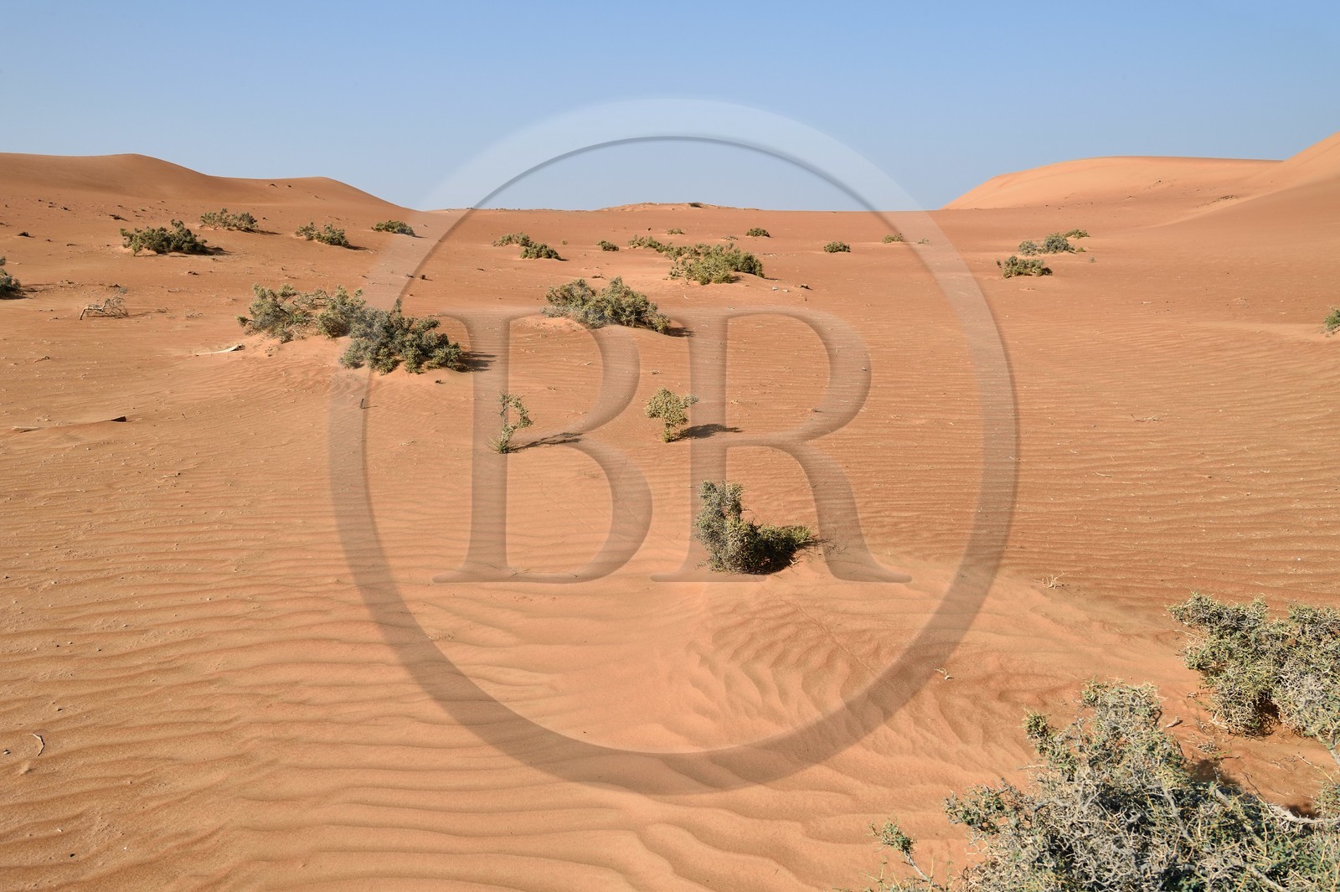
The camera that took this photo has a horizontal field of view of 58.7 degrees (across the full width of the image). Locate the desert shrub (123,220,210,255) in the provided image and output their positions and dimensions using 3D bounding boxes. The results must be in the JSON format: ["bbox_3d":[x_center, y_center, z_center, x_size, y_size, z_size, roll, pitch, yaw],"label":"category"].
[{"bbox_3d":[-13.989,-5.773,33.000,2.390,0.910,1.910,-5,12,-22],"label":"desert shrub"}]

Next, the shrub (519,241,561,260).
[{"bbox_3d":[-3.856,-5.820,35.500,1.210,0.530,0.970,-1,11,-6],"label":"shrub"}]

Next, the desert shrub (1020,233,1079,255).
[{"bbox_3d":[11.637,-6.177,36.500,1.740,0.670,1.400,3,12,17],"label":"desert shrub"}]

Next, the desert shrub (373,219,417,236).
[{"bbox_3d":[-8.884,-7.023,38.363,1.428,0.540,1.143,4,12,20],"label":"desert shrub"}]

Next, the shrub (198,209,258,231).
[{"bbox_3d":[-15.960,-8.165,43.000,2.090,0.750,1.670,-4,12,-20],"label":"shrub"}]

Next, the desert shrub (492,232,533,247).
[{"bbox_3d":[-5.559,-7.274,42.000,1.360,0.530,1.090,-1,11,-7],"label":"desert shrub"}]

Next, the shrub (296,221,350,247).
[{"bbox_3d":[-11.079,-6.748,38.000,1.690,0.790,1.350,-3,12,-16],"label":"shrub"}]

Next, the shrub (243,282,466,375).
[{"bbox_3d":[-3.292,-1.213,12.102,2.761,0.742,1.657,8,14,34],"label":"shrub"}]

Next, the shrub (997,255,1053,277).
[{"bbox_3d":[8.336,-4.222,28.000,1.240,0.470,0.990,3,12,16],"label":"shrub"}]

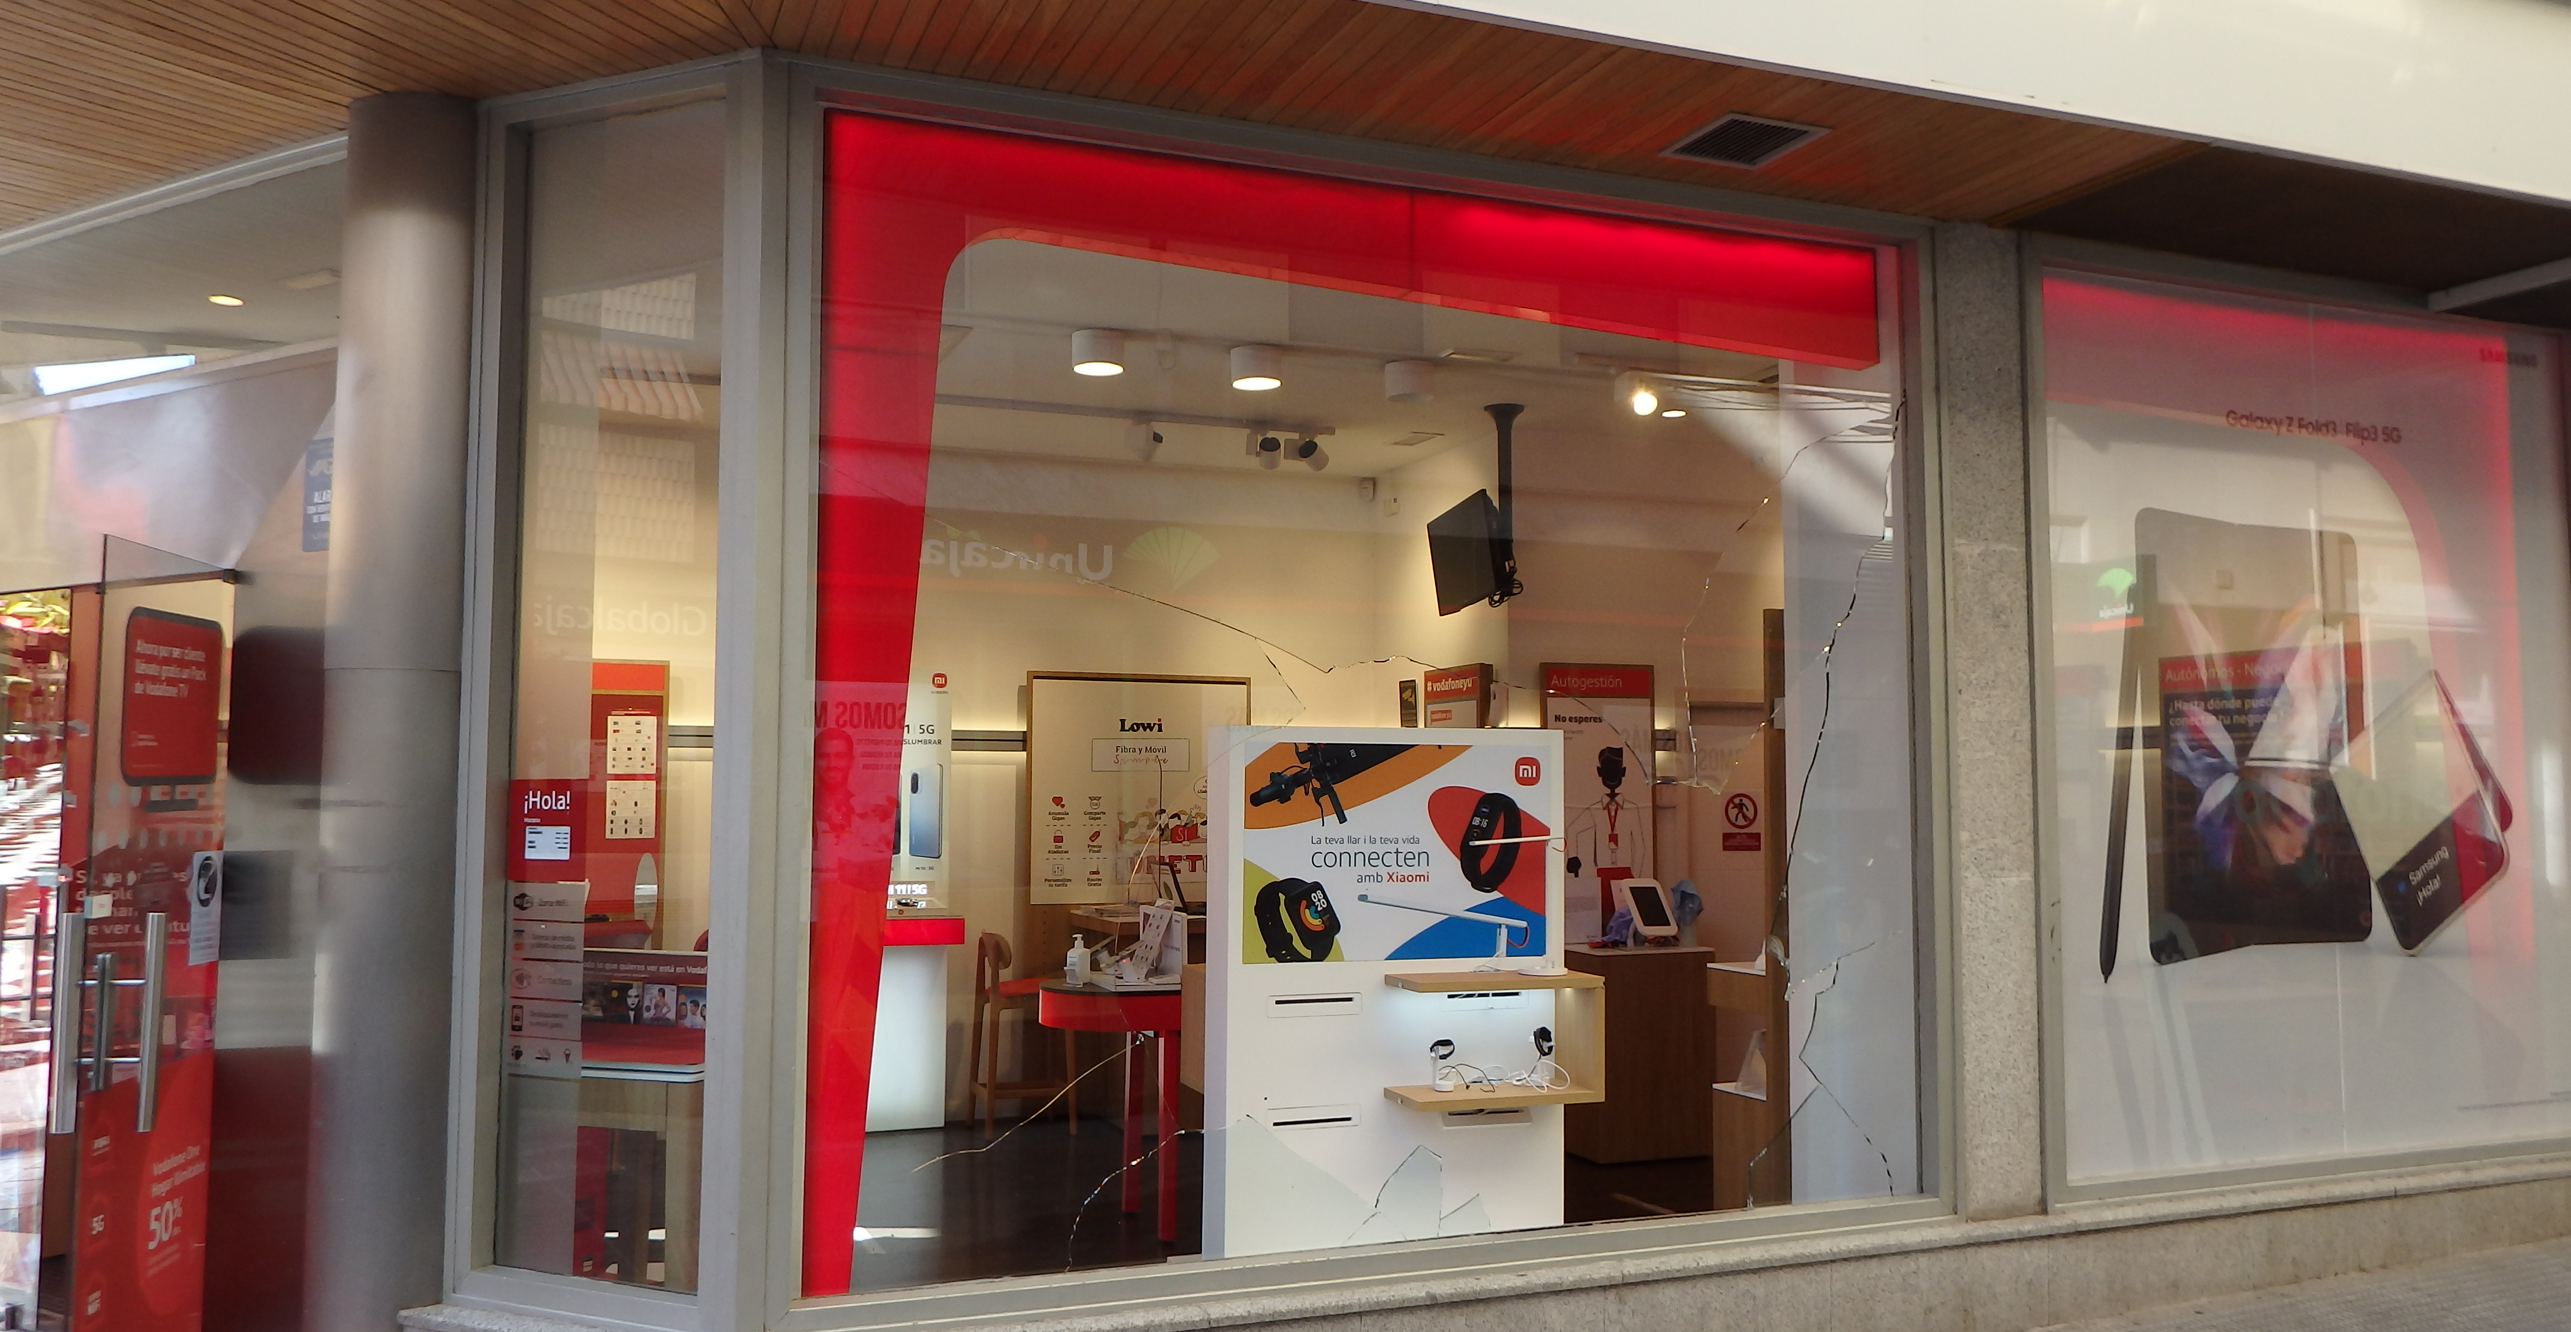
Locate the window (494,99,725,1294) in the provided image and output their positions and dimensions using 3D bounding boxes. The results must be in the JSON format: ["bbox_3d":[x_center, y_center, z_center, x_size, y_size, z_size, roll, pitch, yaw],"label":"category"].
[{"bbox_3d":[-1.619,0.044,4.278,0.618,2.797,0.060,-2,-4,22],"label":"window"}]

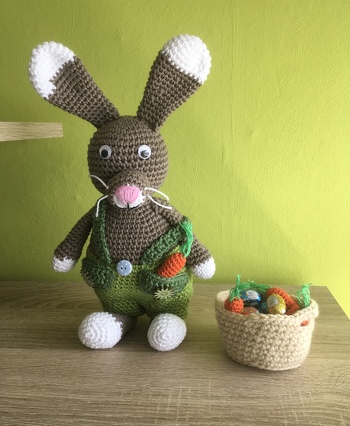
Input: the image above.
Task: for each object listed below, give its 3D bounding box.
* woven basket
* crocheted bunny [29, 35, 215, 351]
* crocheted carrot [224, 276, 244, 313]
[{"bbox_3d":[0.102,0.129,0.440,0.116,0.071,0.074,0,12,7],"label":"woven basket"},{"bbox_3d":[-0.066,-0.033,0.501,0.236,0.369,0.173,-1,12,0],"label":"crocheted bunny"},{"bbox_3d":[0.066,0.104,0.430,0.025,0.060,0.027,0,12,5],"label":"crocheted carrot"}]

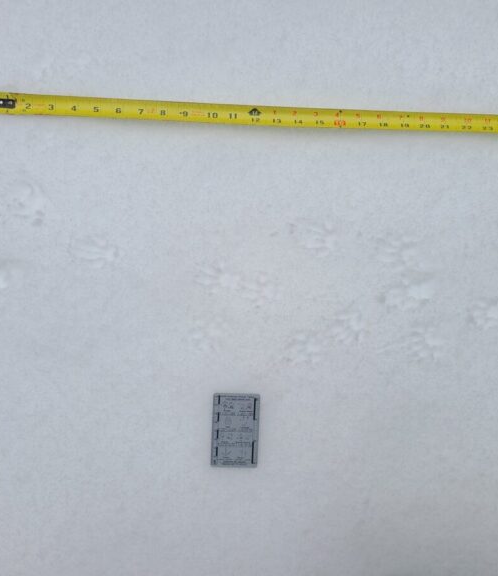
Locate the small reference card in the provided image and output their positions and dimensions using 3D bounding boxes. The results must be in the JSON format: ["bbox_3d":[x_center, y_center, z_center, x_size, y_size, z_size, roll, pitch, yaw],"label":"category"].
[{"bbox_3d":[-0.016,0.164,0.666,0.054,0.001,0.086,2,89,-3],"label":"small reference card"}]

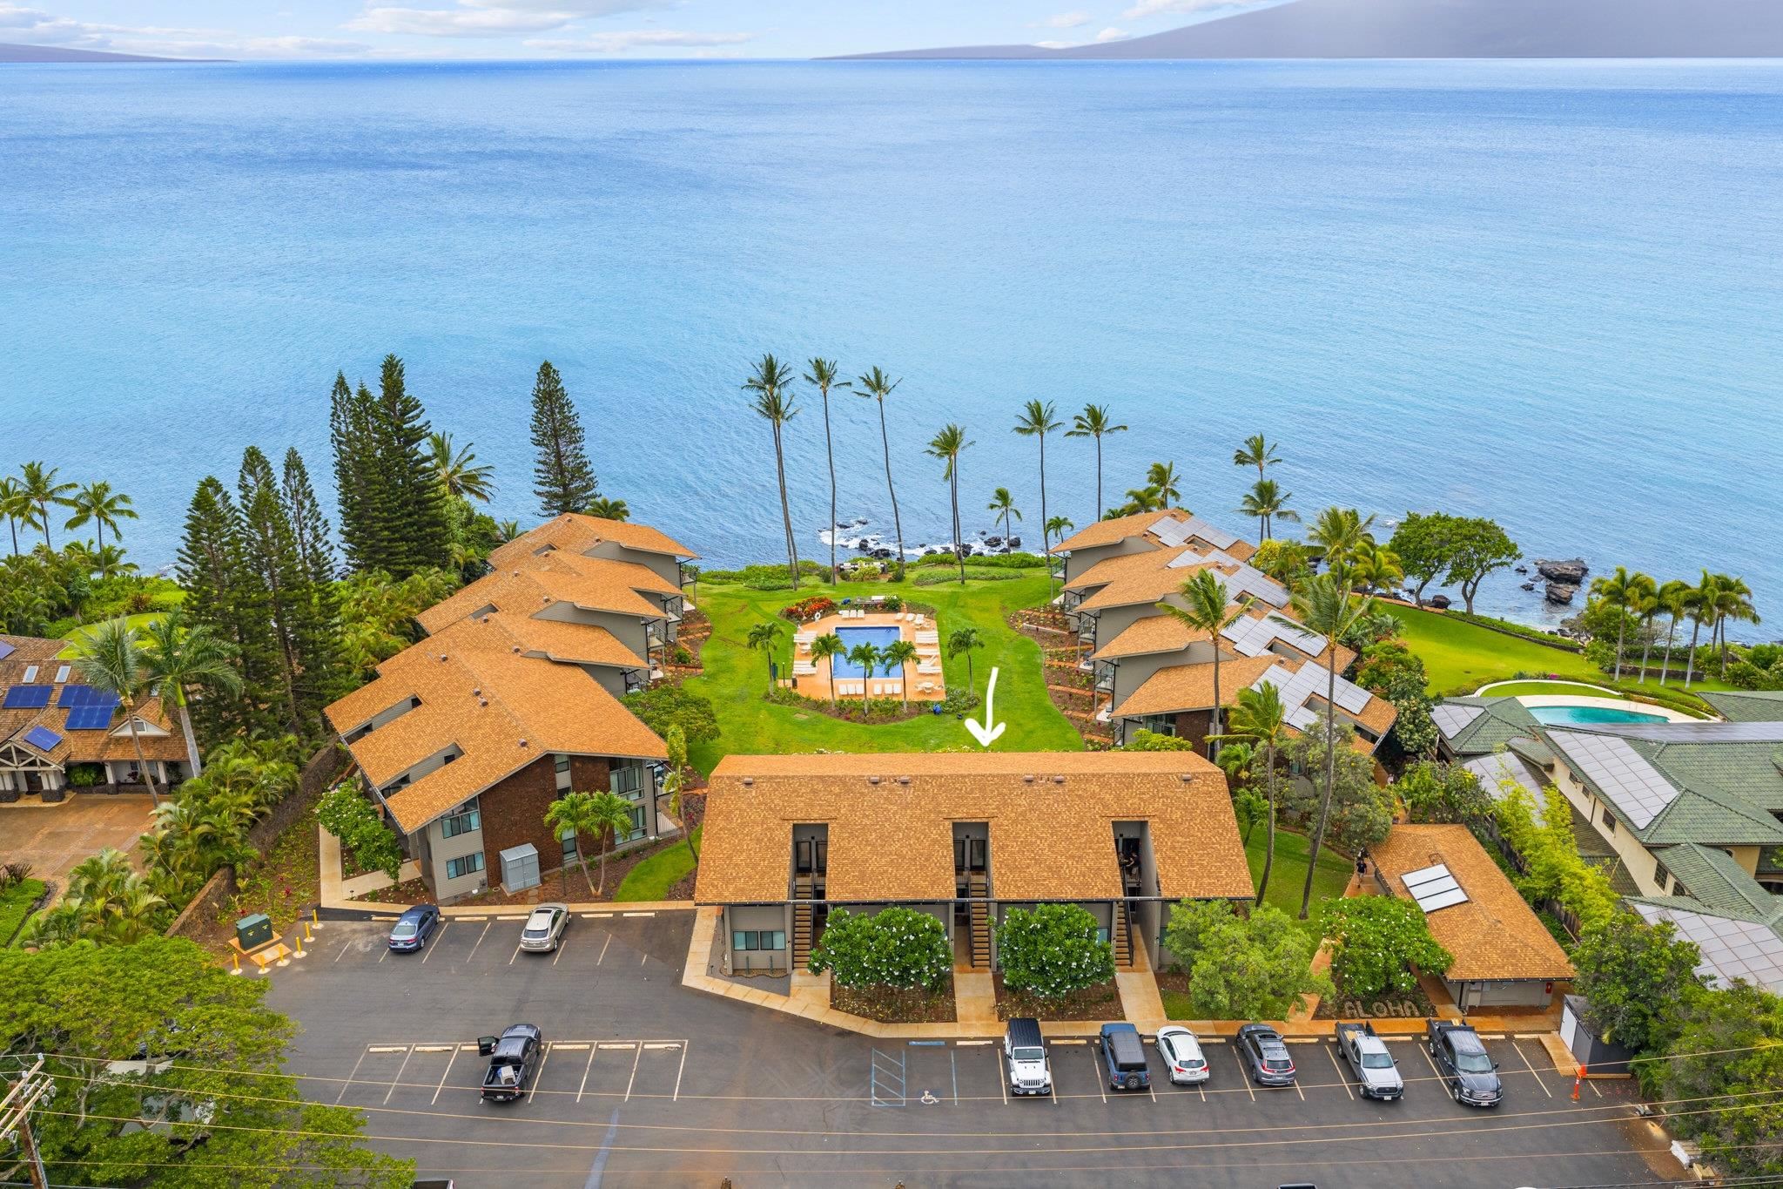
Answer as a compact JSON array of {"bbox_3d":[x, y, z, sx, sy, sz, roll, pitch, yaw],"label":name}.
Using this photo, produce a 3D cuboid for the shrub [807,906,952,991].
[{"bbox_3d":[-0.521,19.505,75.995,7.787,4.900,5.000,0,21,0],"label":"shrub"}]

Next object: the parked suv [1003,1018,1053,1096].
[{"bbox_3d":[6.784,23.089,69.129,1.880,1.850,4.700,0,18,-1],"label":"parked suv"}]

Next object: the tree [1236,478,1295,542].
[{"bbox_3d":[38.226,-6.730,142.407,6.241,10.403,6.241,0,21,0],"label":"tree"}]

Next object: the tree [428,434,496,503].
[{"bbox_3d":[-45.161,-8.500,146.506,7.800,17.904,7.800,0,21,0],"label":"tree"}]

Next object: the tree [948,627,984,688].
[{"bbox_3d":[6.438,5.658,120.451,3.130,6.490,3.130,0,21,0],"label":"tree"}]

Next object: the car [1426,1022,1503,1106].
[{"bbox_3d":[29.905,24.358,72.529,2.080,1.900,5.750,0,21,-1],"label":"car"}]

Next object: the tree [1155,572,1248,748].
[{"bbox_3d":[21.535,6.696,98.208,6.700,18.257,6.700,0,21,0],"label":"tree"}]

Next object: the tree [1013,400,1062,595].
[{"bbox_3d":[15.248,-11.082,147.085,5.083,19.554,4.930,0,21,0],"label":"tree"}]

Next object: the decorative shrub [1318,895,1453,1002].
[{"bbox_3d":[28.500,20.341,80.206,7.350,4.800,6.800,0,21,0],"label":"decorative shrub"}]

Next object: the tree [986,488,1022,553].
[{"bbox_3d":[12.864,-8.027,159.039,3.970,8.920,3.970,0,21,0],"label":"tree"}]

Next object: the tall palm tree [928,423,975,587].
[{"bbox_3d":[6.038,-9.339,145.247,5.032,17.636,4.881,0,21,0],"label":"tall palm tree"}]

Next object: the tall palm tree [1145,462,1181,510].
[{"bbox_3d":[30.057,-8.858,154.753,4.041,12.241,4.041,0,21,0],"label":"tall palm tree"}]

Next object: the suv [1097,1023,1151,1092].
[{"bbox_3d":[11.681,22.980,69.348,1.930,1.850,4.750,0,18,-1],"label":"suv"}]

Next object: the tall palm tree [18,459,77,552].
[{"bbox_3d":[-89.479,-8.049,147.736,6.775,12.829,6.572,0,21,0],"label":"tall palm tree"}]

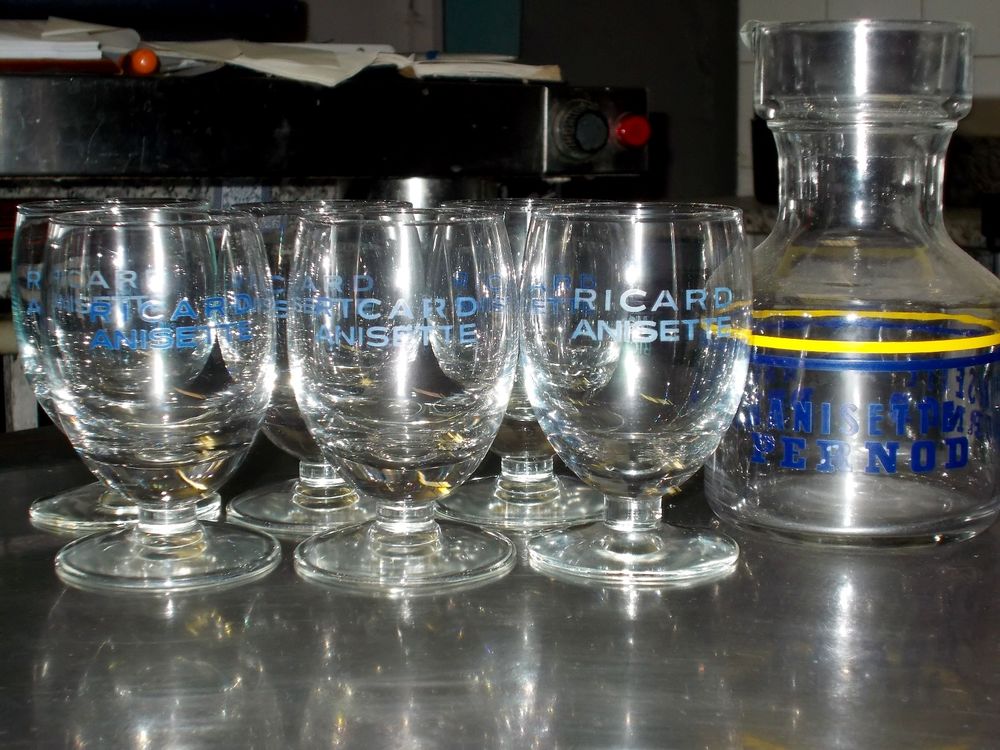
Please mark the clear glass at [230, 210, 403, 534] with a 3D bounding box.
[{"bbox_3d":[-0.063,-0.006,0.604,0.074,0.111,0.074,0,9,4],"label":"clear glass"}]

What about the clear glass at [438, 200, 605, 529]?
[{"bbox_3d":[0.011,-0.007,0.608,0.074,0.111,0.074,0,9,1],"label":"clear glass"}]

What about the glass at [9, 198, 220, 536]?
[{"bbox_3d":[-0.138,-0.006,0.609,0.074,0.111,0.074,-1,9,-1],"label":"glass"}]

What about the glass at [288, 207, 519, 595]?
[{"bbox_3d":[-0.031,0.004,0.540,0.074,0.111,0.074,0,9,1],"label":"glass"}]

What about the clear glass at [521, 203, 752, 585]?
[{"bbox_3d":[0.044,0.004,0.543,0.074,0.111,0.074,-1,9,-5],"label":"clear glass"}]

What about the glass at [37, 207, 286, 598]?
[{"bbox_3d":[-0.109,0.005,0.539,0.074,0.111,0.074,-4,10,-19],"label":"glass"}]

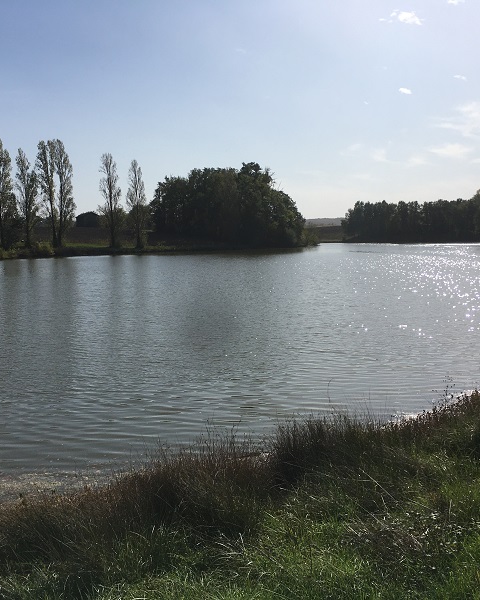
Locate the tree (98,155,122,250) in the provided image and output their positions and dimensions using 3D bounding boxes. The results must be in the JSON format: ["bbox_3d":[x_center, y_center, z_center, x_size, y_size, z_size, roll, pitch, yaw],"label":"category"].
[{"bbox_3d":[-18.700,-14.401,97.000,3.500,13.700,3.500,-1,6,0],"label":"tree"}]

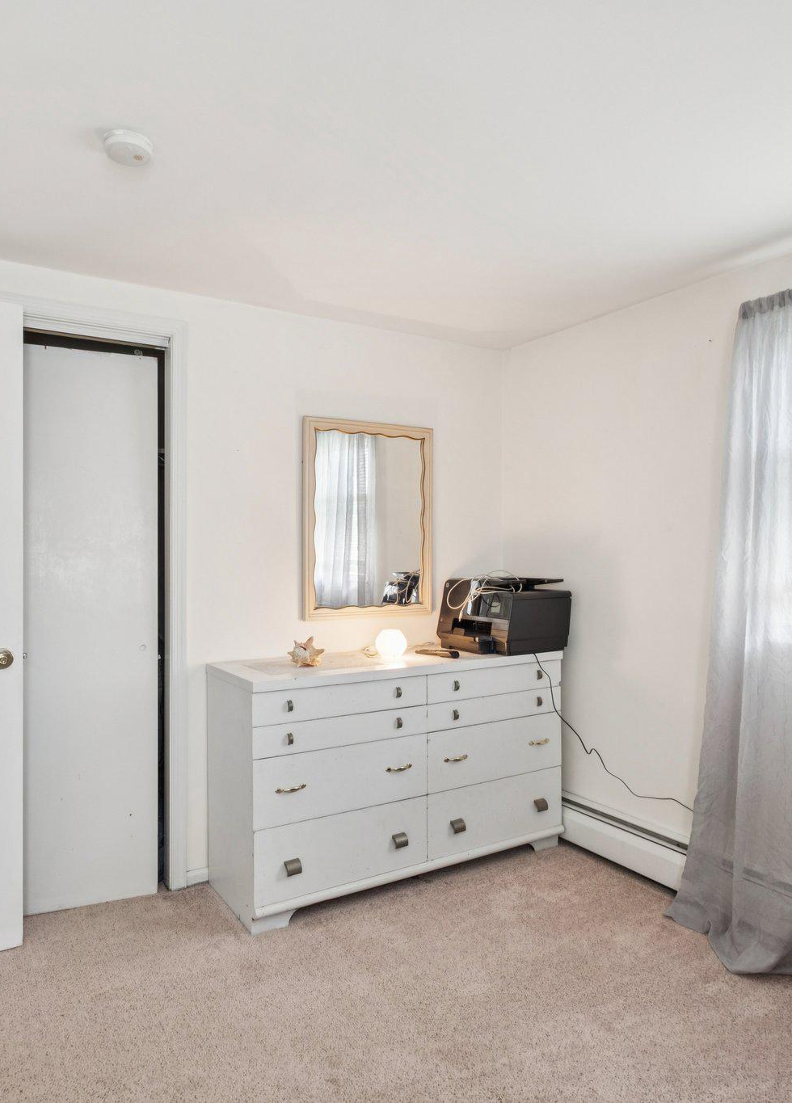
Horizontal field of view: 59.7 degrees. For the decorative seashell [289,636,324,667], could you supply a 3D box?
[{"bbox_3d":[-0.354,0.388,2.713,0.129,0.111,0.113,0,0,17],"label":"decorative seashell"}]

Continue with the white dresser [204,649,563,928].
[{"bbox_3d":[0.000,0.860,2.849,1.397,0.833,0.489,0,0,-31],"label":"white dresser"}]

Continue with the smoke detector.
[{"bbox_3d":[-0.641,-0.965,1.653,0.114,0.036,0.114,0,0,-31],"label":"smoke detector"}]

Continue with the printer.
[{"bbox_3d":[0.498,0.290,3.161,0.417,0.306,0.427,0,0,-32],"label":"printer"}]

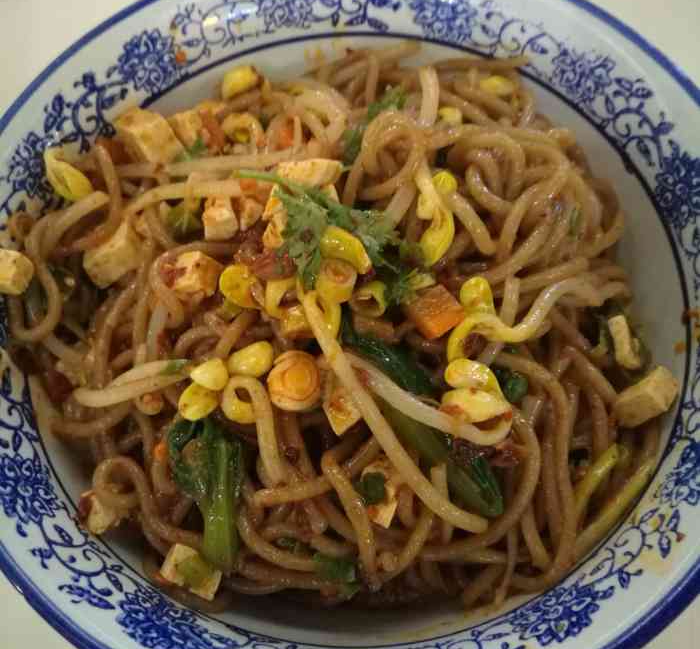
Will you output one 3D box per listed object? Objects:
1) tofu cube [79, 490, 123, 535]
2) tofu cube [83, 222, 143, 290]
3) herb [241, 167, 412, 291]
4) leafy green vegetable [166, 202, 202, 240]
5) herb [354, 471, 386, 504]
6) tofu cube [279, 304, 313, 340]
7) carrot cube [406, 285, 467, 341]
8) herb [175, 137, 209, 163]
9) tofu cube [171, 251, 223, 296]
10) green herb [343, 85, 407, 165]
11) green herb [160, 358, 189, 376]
[{"bbox_3d":[-0.070,0.053,0.205,0.009,0.009,0.010,-43,73,-15],"label":"tofu cube"},{"bbox_3d":[-0.073,-0.022,0.224,0.014,0.012,0.014,-26,69,-9],"label":"tofu cube"},{"bbox_3d":[-0.007,-0.026,0.202,0.044,0.014,0.028,9,68,5],"label":"herb"},{"bbox_3d":[-0.051,-0.032,0.224,0.011,0.006,0.011,-10,68,-2],"label":"leafy green vegetable"},{"bbox_3d":[0.005,0.042,0.188,0.008,0.004,0.008,0,67,1],"label":"herb"},{"bbox_3d":[-0.015,-0.001,0.201,0.009,0.008,0.009,-8,68,-2],"label":"tofu cube"},{"bbox_3d":[0.022,-0.003,0.190,0.011,0.008,0.011,-33,51,-13],"label":"carrot cube"},{"bbox_3d":[-0.049,-0.054,0.223,0.010,0.005,0.009,-5,67,-2],"label":"herb"},{"bbox_3d":[-0.043,-0.014,0.202,0.011,0.010,0.010,22,69,9],"label":"tofu cube"},{"bbox_3d":[0.007,-0.061,0.224,0.011,0.008,0.025,31,71,13],"label":"green herb"},{"bbox_3d":[-0.048,0.012,0.202,0.008,0.003,0.004,-20,68,-6],"label":"green herb"}]

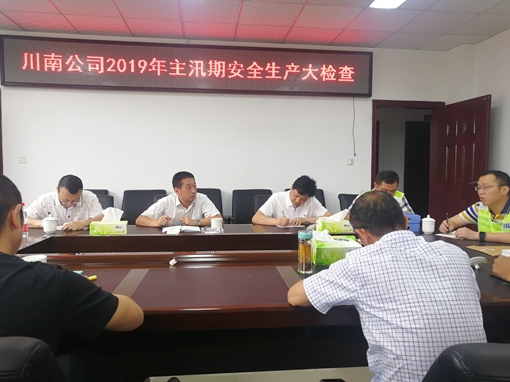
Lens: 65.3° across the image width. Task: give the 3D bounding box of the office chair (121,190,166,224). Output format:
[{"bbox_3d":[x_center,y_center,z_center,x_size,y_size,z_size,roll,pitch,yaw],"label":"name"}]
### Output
[{"bbox_3d":[-1.194,0.473,4.239,0.580,0.950,0.620,0,3,-10],"label":"office chair"}]

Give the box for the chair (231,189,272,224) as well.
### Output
[{"bbox_3d":[0.004,0.474,4.410,0.580,0.950,0.620,0,3,-10],"label":"chair"}]

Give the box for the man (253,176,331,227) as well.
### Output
[{"bbox_3d":[0.272,0.439,3.160,0.590,1.140,0.700,0,3,-7],"label":"man"}]

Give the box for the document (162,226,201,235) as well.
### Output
[{"bbox_3d":[-0.495,0.256,2.707,0.265,0.018,0.230,0,3,-7],"label":"document"}]

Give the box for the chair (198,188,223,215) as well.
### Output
[{"bbox_3d":[-0.595,0.472,4.370,0.580,0.950,0.620,0,3,-7],"label":"chair"}]

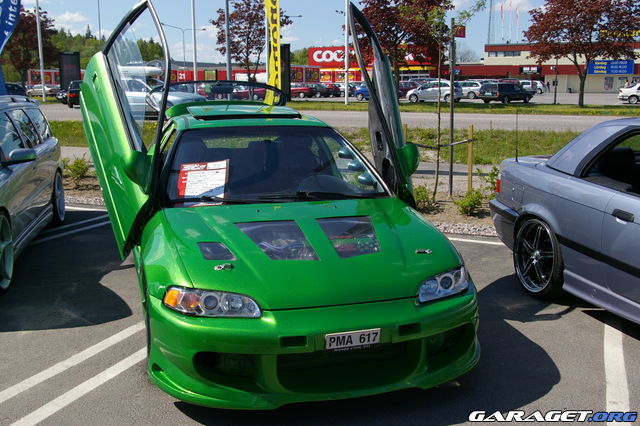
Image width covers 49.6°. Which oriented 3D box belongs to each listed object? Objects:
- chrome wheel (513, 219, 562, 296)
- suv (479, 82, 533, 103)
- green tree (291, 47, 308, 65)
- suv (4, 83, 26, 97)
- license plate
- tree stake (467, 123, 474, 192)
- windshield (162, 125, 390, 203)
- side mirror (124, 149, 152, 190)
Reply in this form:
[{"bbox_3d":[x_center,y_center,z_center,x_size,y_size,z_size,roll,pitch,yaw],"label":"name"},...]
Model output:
[{"bbox_3d":[1.664,0.316,5.045,0.200,0.610,0.610,-2,11,-10],"label":"chrome wheel"},{"bbox_3d":[14.207,-9.137,52.658,4.750,1.460,1.770,-9,14,-42],"label":"suv"},{"bbox_3d":[-4.654,-31.498,150.000,5.500,9.500,5.500,0,10,0],"label":"green tree"},{"bbox_3d":[-34.057,-13.469,76.000,4.500,1.600,1.800,-5,11,-25],"label":"suv"},{"bbox_3d":[0.148,0.560,3.069,0.255,0.070,0.015,-3,11,-16],"label":"license plate"},{"bbox_3d":[2.122,-0.753,9.750,0.065,1.000,0.065,4,11,22],"label":"tree stake"},{"bbox_3d":[-0.307,-0.333,4.479,1.400,0.120,0.900,-3,39,-16],"label":"windshield"},{"bbox_3d":[-1.066,-0.253,4.070,0.180,0.170,0.150,-3,39,-16],"label":"side mirror"}]

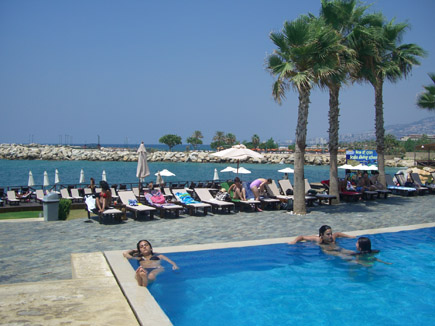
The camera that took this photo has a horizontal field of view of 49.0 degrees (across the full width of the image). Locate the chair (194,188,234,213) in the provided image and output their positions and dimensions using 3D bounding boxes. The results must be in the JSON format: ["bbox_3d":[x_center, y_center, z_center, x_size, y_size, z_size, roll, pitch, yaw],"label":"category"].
[{"bbox_3d":[-0.144,1.393,17.269,0.650,0.750,1.900,-1,3,-30],"label":"chair"}]

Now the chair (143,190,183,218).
[{"bbox_3d":[-1.861,1.326,15.692,0.620,0.720,1.900,0,2,-27],"label":"chair"}]

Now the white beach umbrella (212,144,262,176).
[{"bbox_3d":[0.775,0.487,18.534,2.200,2.460,2.200,-1,3,-30],"label":"white beach umbrella"}]

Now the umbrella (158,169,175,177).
[{"bbox_3d":[-4.543,1.671,42.042,1.950,2.200,1.950,1,2,0],"label":"umbrella"}]

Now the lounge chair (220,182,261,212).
[{"bbox_3d":[0.840,1.317,17.807,0.650,0.860,1.820,-1,3,-30],"label":"lounge chair"}]

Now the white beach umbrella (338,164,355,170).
[{"bbox_3d":[14.534,1.314,54.042,1.950,2.200,1.950,1,2,0],"label":"white beach umbrella"}]

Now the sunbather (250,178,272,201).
[{"bbox_3d":[1.521,1.123,16.500,0.780,1.140,0.450,1,2,3],"label":"sunbather"}]

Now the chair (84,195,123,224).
[{"bbox_3d":[-3.602,1.471,15.177,0.650,0.760,1.850,-1,3,-30],"label":"chair"}]

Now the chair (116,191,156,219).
[{"bbox_3d":[-2.614,1.334,15.279,0.620,0.720,1.900,0,2,-27],"label":"chair"}]

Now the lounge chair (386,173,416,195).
[{"bbox_3d":[8.294,1.112,22.230,0.650,0.920,1.780,-1,3,-30],"label":"lounge chair"}]

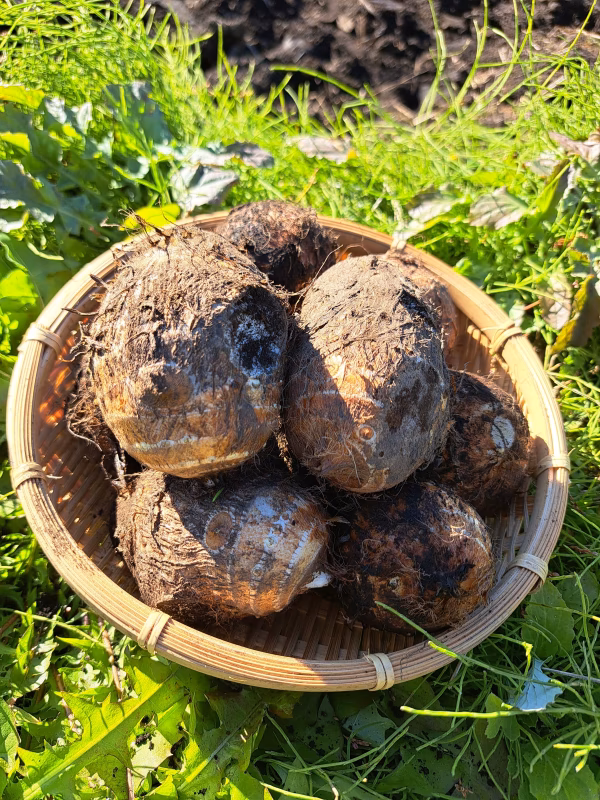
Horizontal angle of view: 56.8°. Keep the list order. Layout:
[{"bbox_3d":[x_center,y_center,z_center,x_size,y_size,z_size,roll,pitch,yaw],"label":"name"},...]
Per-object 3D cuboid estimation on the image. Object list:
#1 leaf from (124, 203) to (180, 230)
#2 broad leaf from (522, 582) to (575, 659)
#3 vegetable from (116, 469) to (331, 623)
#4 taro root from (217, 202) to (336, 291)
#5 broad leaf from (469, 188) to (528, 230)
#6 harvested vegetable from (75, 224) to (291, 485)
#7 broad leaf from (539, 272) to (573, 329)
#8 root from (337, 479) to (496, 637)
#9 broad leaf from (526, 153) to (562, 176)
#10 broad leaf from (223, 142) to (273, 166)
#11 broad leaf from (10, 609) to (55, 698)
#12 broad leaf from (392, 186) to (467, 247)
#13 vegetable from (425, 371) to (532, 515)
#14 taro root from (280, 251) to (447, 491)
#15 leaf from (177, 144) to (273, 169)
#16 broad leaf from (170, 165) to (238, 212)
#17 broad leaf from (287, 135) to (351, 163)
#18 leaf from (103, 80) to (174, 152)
[{"bbox_3d":[-0.102,-0.126,0.383,0.041,0.015,0.034,8,55,0],"label":"leaf"},{"bbox_3d":[0.128,0.114,0.286,0.027,0.014,0.041,8,55,0],"label":"broad leaf"},{"bbox_3d":[-0.036,0.068,0.265,0.098,0.073,0.078,8,53,0],"label":"vegetable"},{"bbox_3d":[-0.015,-0.094,0.357,0.077,0.066,0.070,8,53,0],"label":"taro root"},{"bbox_3d":[0.164,-0.159,0.458,0.049,0.018,0.040,8,53,0],"label":"broad leaf"},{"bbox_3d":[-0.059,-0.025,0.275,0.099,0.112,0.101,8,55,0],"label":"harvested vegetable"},{"bbox_3d":[0.188,-0.072,0.407,0.024,0.027,0.037,8,55,0],"label":"broad leaf"},{"bbox_3d":[0.056,0.076,0.273,0.076,0.069,0.074,8,53,0],"label":"root"},{"bbox_3d":[0.222,-0.214,0.504,0.034,0.014,0.029,8,55,0],"label":"broad leaf"},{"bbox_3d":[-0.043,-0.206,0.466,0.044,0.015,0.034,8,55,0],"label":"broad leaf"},{"bbox_3d":[-0.118,0.112,0.245,0.021,0.015,0.035,8,53,0],"label":"broad leaf"},{"bbox_3d":[0.103,-0.146,0.440,0.055,0.024,0.050,8,53,0],"label":"broad leaf"},{"bbox_3d":[0.101,0.024,0.324,0.070,0.078,0.078,8,55,0],"label":"vegetable"},{"bbox_3d":[0.035,-0.014,0.286,0.085,0.111,0.095,8,55,0],"label":"taro root"},{"bbox_3d":[-0.062,-0.208,0.472,0.080,0.012,0.030,8,53,0],"label":"leaf"},{"bbox_3d":[-0.075,-0.167,0.437,0.053,0.018,0.042,8,53,0],"label":"broad leaf"},{"bbox_3d":[0.016,-0.221,0.488,0.056,0.013,0.032,8,53,0],"label":"broad leaf"},{"bbox_3d":[-0.144,-0.252,0.495,0.060,0.034,0.053,8,55,0],"label":"leaf"}]

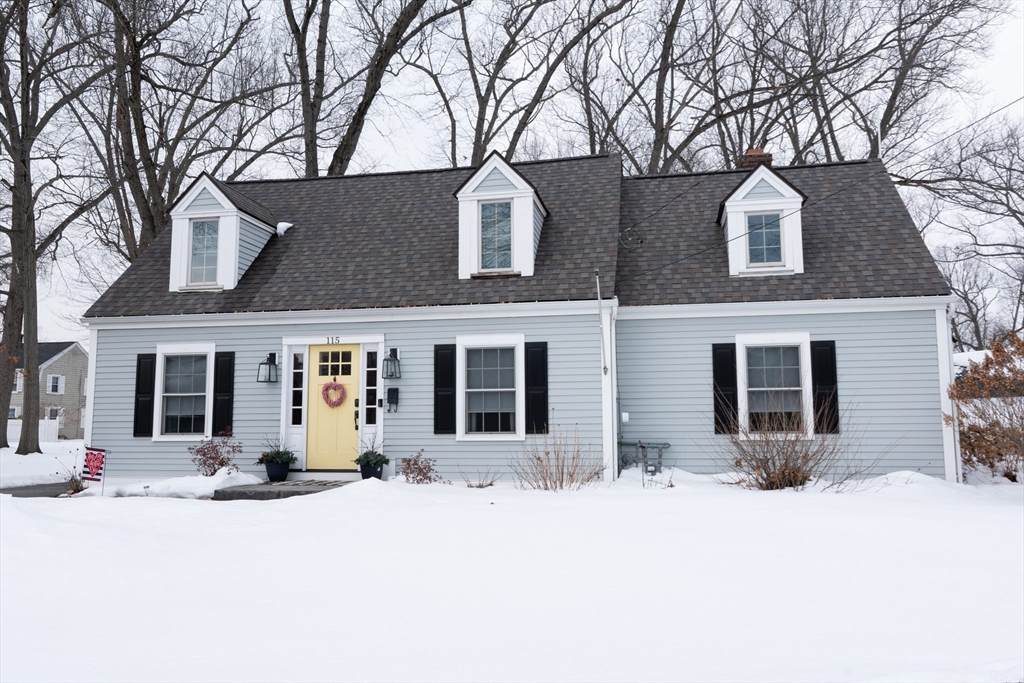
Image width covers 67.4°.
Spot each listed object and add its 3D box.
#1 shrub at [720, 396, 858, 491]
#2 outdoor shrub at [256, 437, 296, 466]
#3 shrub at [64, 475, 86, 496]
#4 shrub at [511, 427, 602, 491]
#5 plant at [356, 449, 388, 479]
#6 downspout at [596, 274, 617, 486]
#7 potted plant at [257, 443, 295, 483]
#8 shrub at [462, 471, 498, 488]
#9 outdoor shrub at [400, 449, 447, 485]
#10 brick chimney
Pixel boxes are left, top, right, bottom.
[{"bbox_3d":[3.789,1.401,10.449,1.817,1.241,1.600,-1,-6,10],"label":"shrub"},{"bbox_3d":[-3.727,1.749,12.157,0.610,0.455,0.560,-1,-6,10],"label":"outdoor shrub"},{"bbox_3d":[-6.478,2.126,11.400,0.310,0.300,0.300,-1,-6,10],"label":"shrub"},{"bbox_3d":[0.620,1.658,10.699,1.290,0.827,1.050,-1,-6,10],"label":"shrub"},{"bbox_3d":[-2.168,1.906,11.852,0.520,0.534,0.500,-1,-6,10],"label":"plant"},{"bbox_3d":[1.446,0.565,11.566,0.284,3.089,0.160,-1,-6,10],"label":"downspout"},{"bbox_3d":[-3.721,1.916,12.138,0.610,0.633,0.560,-1,-6,10],"label":"potted plant"},{"bbox_3d":[-0.450,1.970,10.965,0.526,0.253,0.420,-1,-6,10],"label":"shrub"},{"bbox_3d":[-1.334,1.881,11.445,0.710,0.508,0.600,-1,-6,10],"label":"outdoor shrub"},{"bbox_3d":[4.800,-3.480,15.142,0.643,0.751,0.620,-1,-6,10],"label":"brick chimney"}]

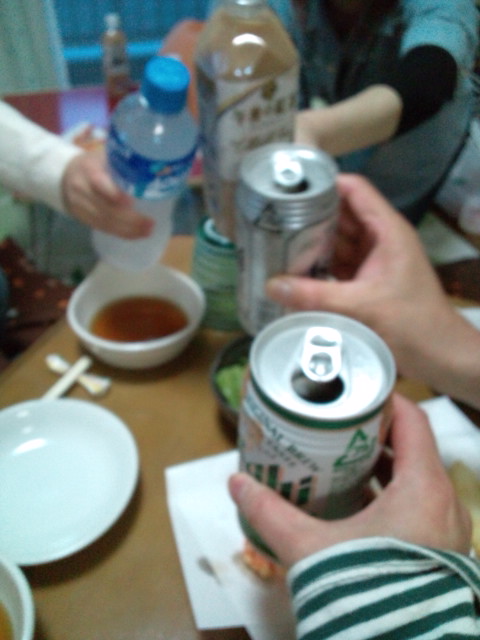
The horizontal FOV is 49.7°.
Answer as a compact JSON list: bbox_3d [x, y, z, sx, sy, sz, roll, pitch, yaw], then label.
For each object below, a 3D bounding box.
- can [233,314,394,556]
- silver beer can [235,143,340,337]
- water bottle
[{"bbox_3d":[0.032,0.060,0.239,0.066,0.123,0.066,-1,44,1],"label":"can"},{"bbox_3d":[0.031,-0.047,0.358,0.066,0.124,0.066,-1,49,1],"label":"silver beer can"},{"bbox_3d":[-0.077,-0.115,0.420,0.066,0.205,0.066,-3,66,-21],"label":"water bottle"}]

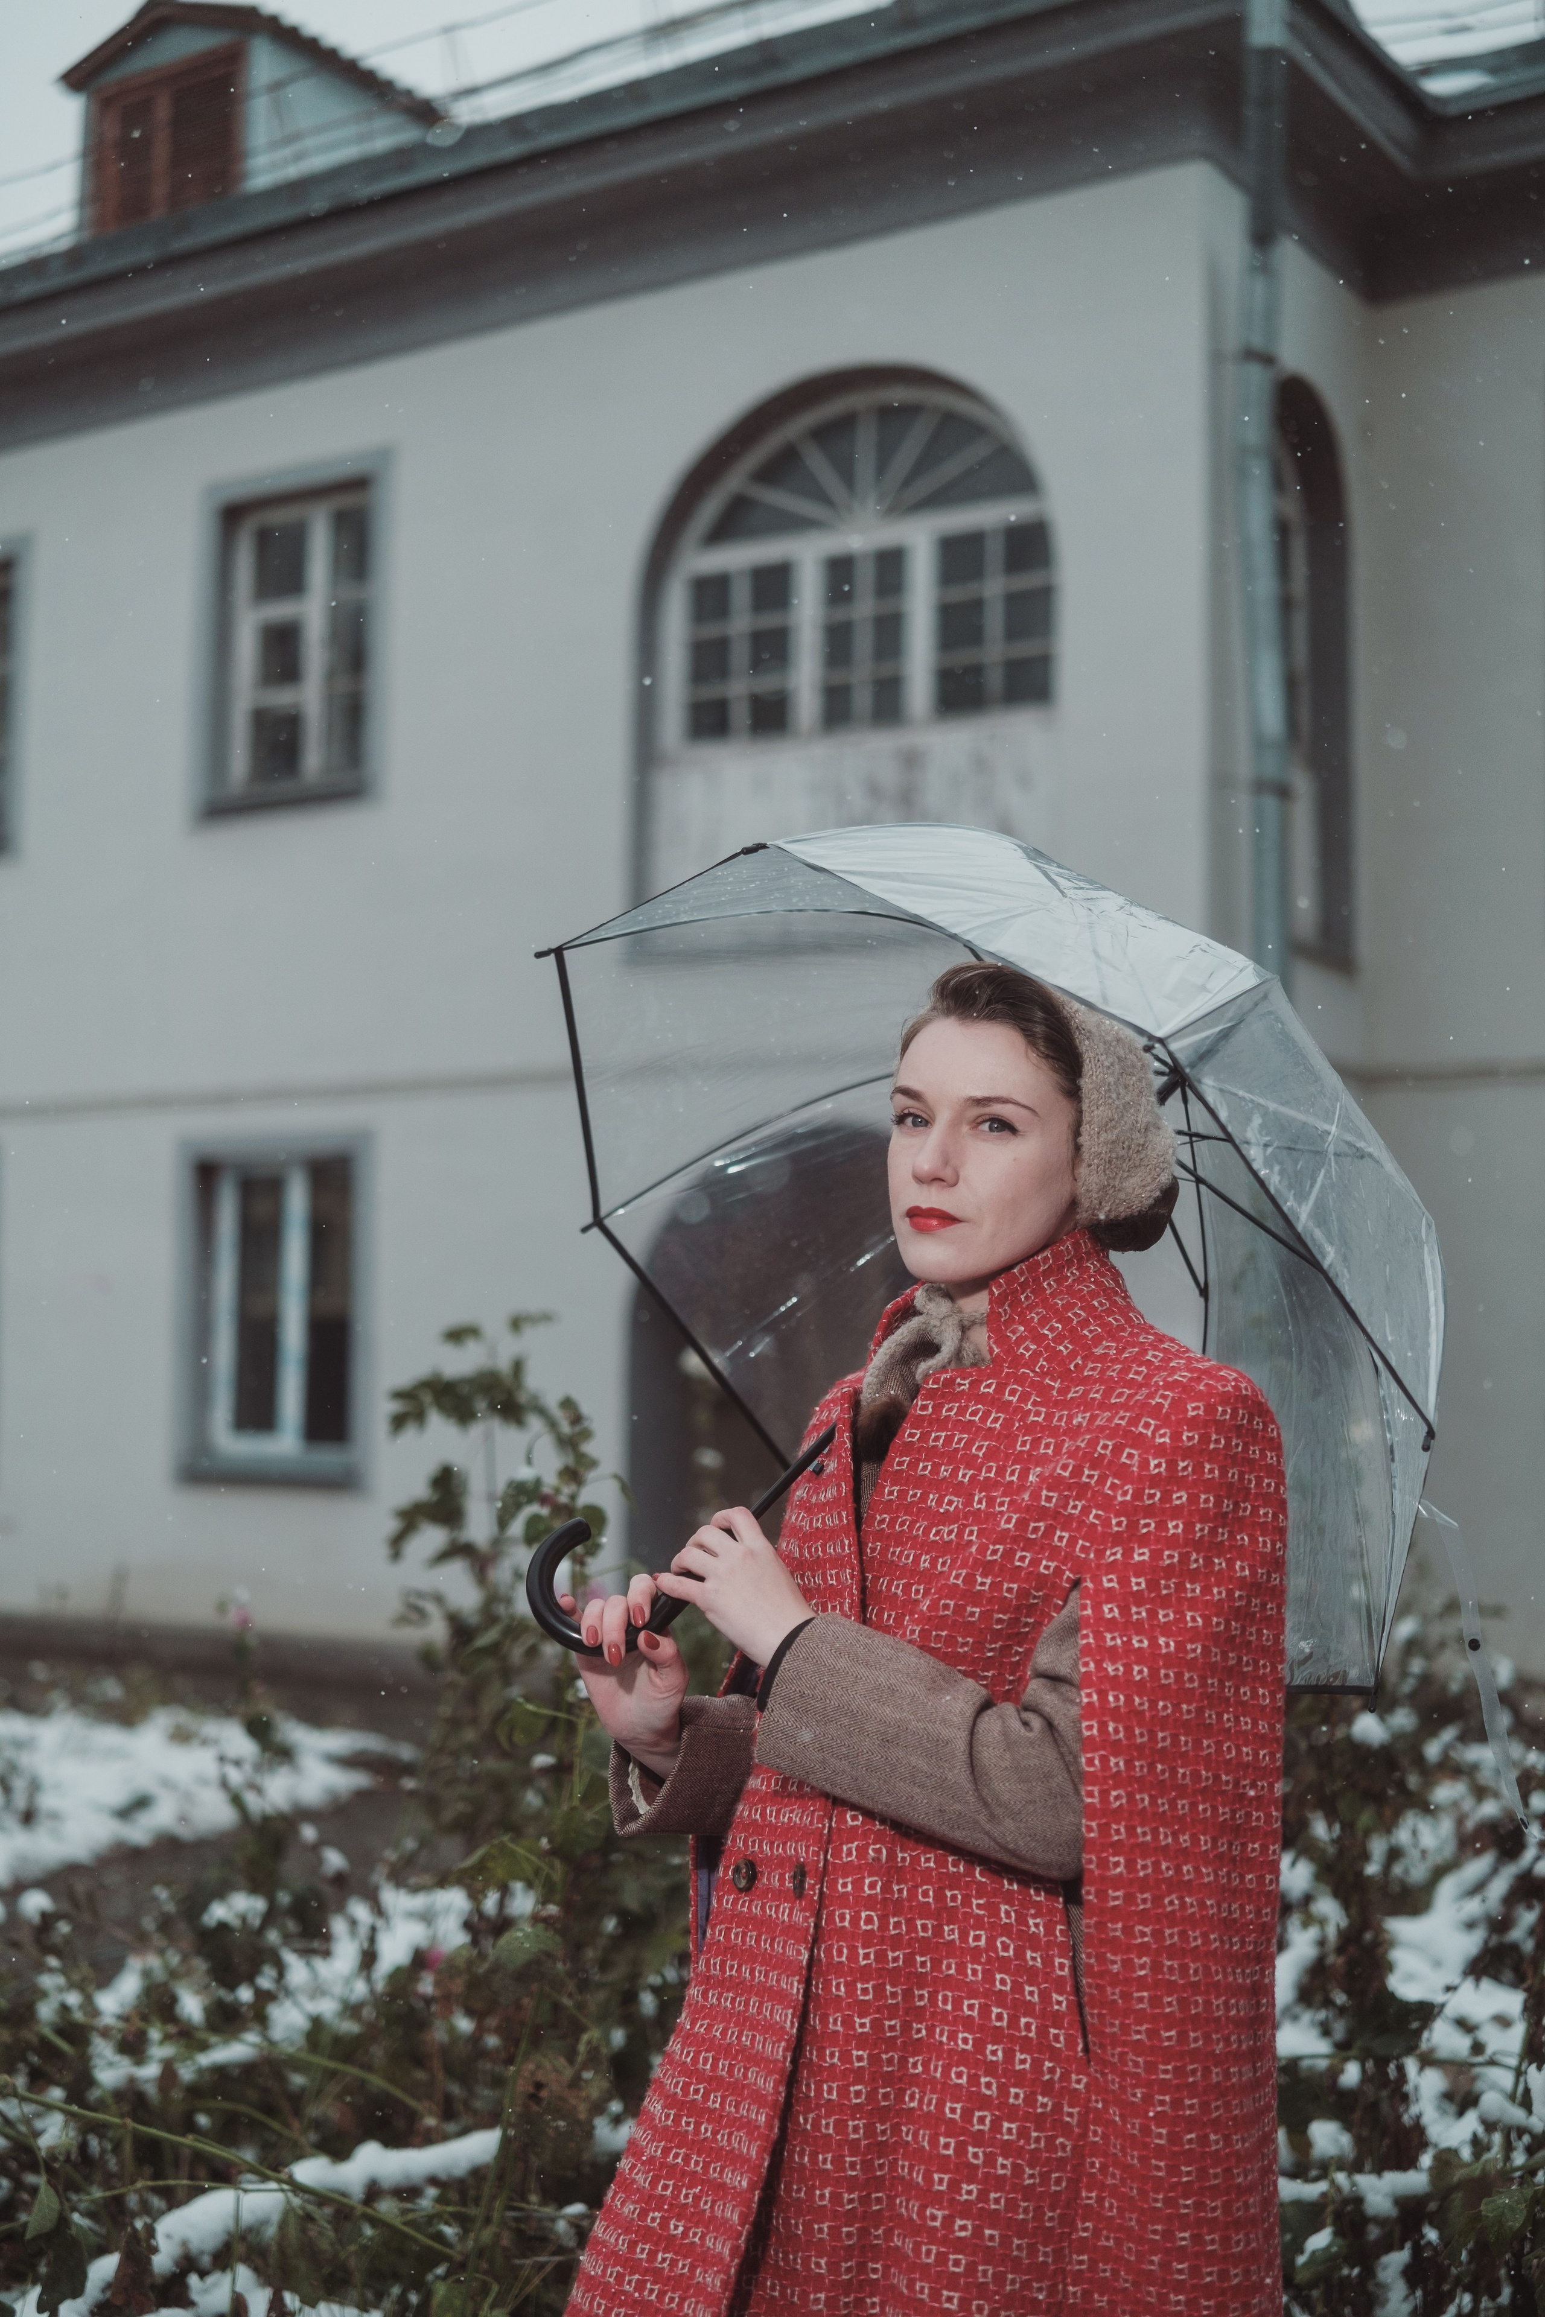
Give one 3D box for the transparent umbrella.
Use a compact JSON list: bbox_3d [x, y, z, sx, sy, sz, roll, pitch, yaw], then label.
[{"bbox_3d":[0.133,0.121,2.000,0.810,0.830,0.830,-43,0,-30],"label":"transparent umbrella"}]

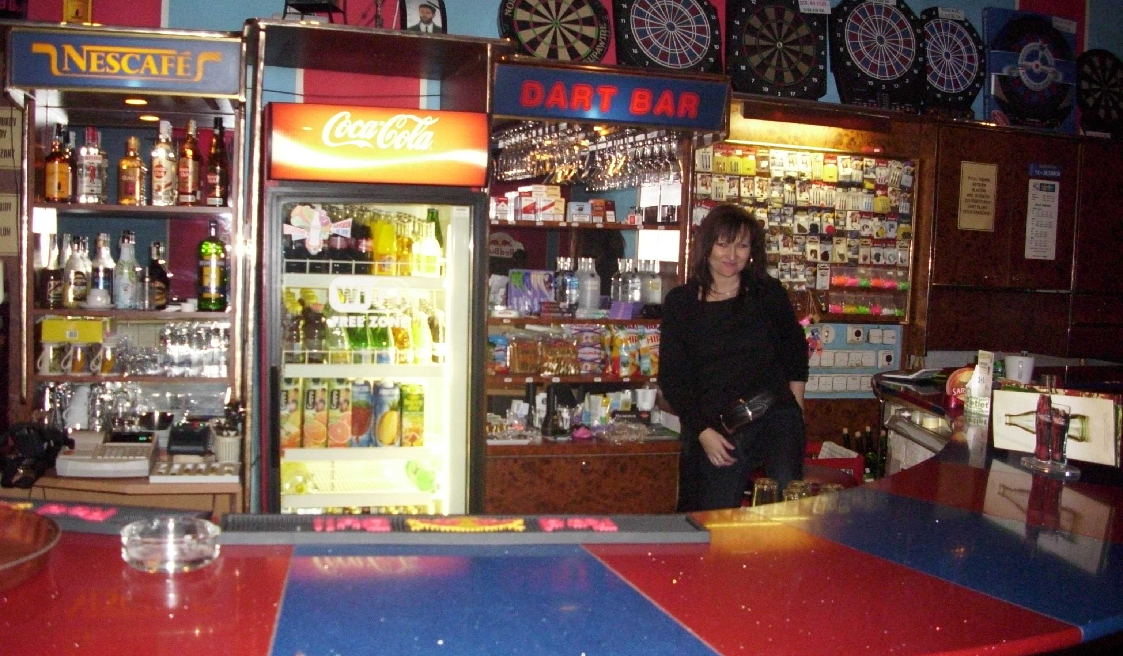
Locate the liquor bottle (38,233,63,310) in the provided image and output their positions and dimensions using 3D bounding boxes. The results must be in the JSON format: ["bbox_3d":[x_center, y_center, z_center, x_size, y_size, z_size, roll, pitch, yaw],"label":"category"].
[{"bbox_3d":[-1.771,-0.196,3.494,0.078,0.262,0.078,1,4,-15],"label":"liquor bottle"}]

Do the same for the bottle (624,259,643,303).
[{"bbox_3d":[0.269,-0.157,3.860,0.080,0.222,0.080,1,4,-13],"label":"bottle"}]

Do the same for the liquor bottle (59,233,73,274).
[{"bbox_3d":[-1.781,-0.210,3.620,0.076,0.265,0.076,1,4,-15],"label":"liquor bottle"}]

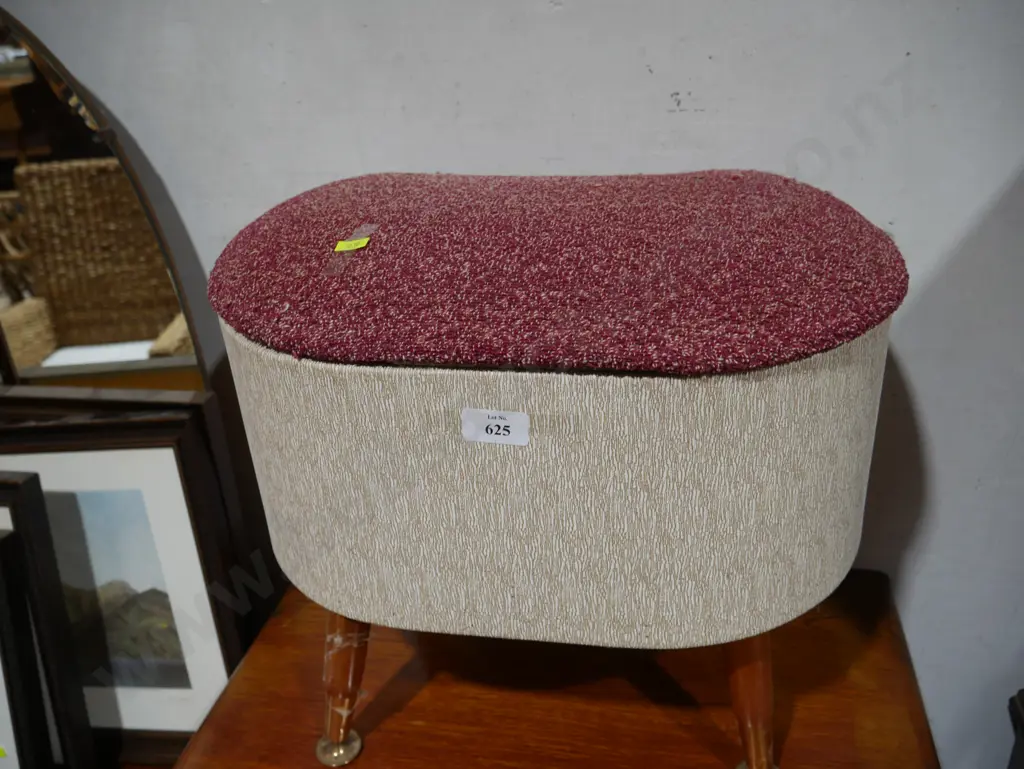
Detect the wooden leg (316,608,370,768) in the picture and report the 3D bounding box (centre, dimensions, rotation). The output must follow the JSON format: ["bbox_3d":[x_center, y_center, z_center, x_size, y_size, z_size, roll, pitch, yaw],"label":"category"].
[{"bbox_3d":[-0.127,0.210,0.639,0.036,0.168,0.036,9,13,7],"label":"wooden leg"}]

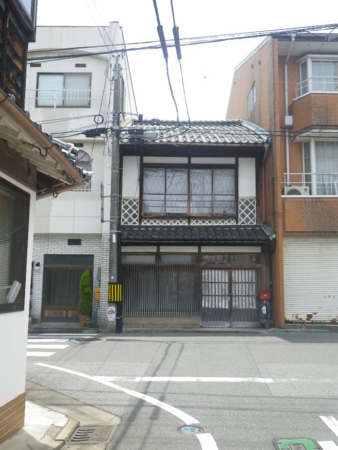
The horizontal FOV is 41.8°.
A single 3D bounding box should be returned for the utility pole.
[{"bbox_3d":[-1.535,-1.095,12.648,0.310,8.150,0.310,0,-8,0],"label":"utility pole"}]

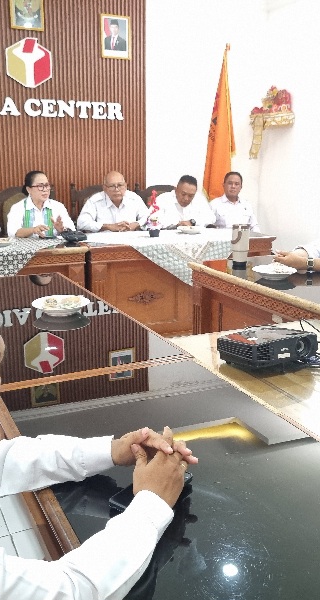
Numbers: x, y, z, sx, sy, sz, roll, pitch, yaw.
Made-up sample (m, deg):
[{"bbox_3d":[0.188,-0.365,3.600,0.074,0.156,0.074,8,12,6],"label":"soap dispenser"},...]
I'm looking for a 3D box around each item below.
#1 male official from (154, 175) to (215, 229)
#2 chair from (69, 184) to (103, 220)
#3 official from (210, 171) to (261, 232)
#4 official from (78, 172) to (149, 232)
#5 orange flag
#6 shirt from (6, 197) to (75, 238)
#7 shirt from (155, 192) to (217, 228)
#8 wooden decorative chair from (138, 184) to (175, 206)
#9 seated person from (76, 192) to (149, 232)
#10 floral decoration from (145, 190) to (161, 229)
[{"bbox_3d":[0.287,-0.528,5.529,0.540,1.200,0.680,-6,15,-26],"label":"male official"},{"bbox_3d":[-0.380,-0.427,5.233,0.610,1.130,0.580,-6,15,-26],"label":"chair"},{"bbox_3d":[0.766,-0.637,5.934,0.520,1.220,0.750,-3,14,-13],"label":"official"},{"bbox_3d":[-0.354,-0.474,5.201,0.570,1.235,0.680,-5,15,-23],"label":"official"},{"bbox_3d":[0.624,-1.798,6.291,0.360,1.640,0.230,-6,15,-25],"label":"orange flag"},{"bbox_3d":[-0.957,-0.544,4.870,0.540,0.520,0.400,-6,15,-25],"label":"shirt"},{"bbox_3d":[0.260,-0.717,5.546,0.540,0.620,0.420,-6,15,-26],"label":"shirt"},{"bbox_3d":[0.141,-0.518,5.638,0.570,1.130,0.580,-6,15,-25],"label":"wooden decorative chair"},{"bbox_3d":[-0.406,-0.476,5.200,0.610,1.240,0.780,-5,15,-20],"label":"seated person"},{"bbox_3d":[-0.036,-0.662,4.655,0.140,0.355,0.140,-6,15,-25],"label":"floral decoration"}]

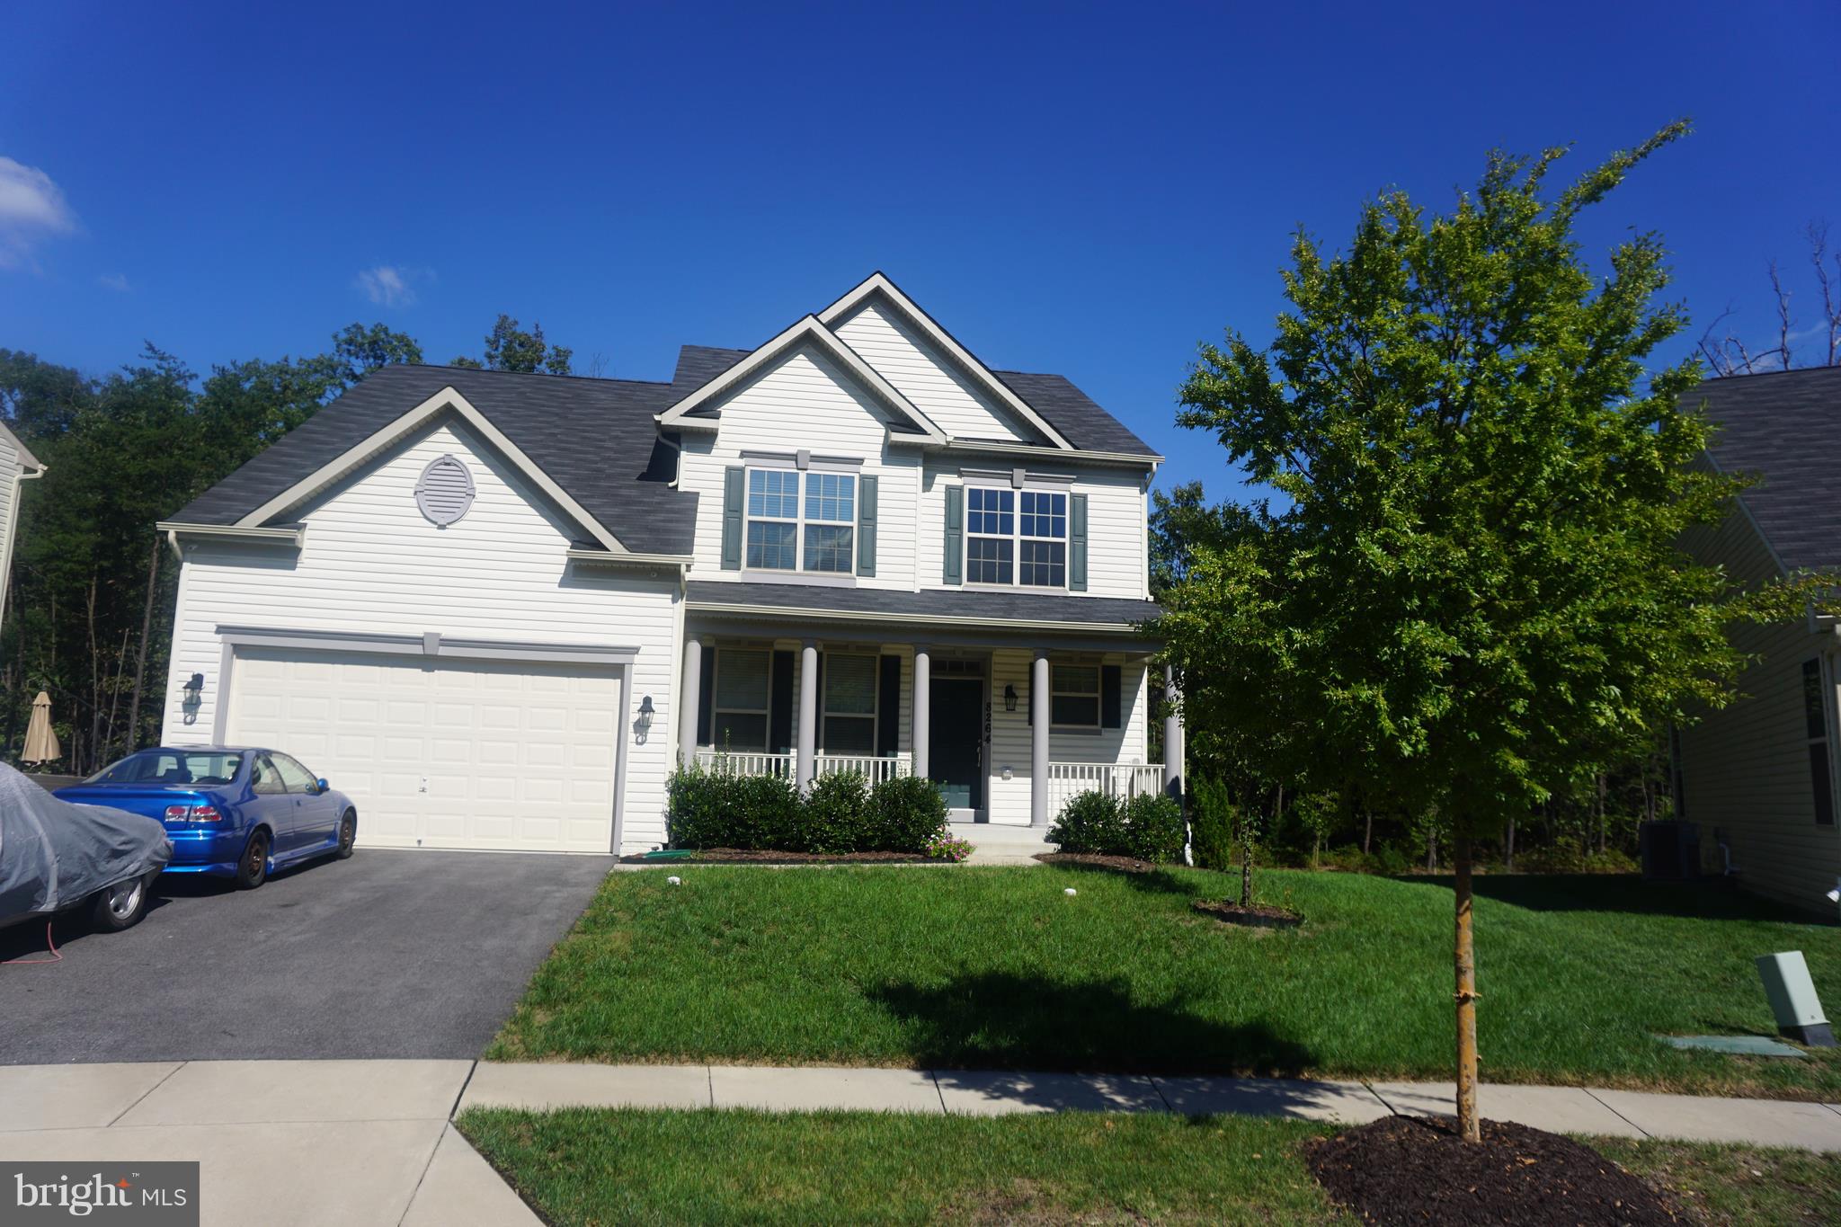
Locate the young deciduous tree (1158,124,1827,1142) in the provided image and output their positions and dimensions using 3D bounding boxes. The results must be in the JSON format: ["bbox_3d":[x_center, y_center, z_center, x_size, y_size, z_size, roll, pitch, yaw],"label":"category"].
[{"bbox_3d":[2.616,0.073,6.025,2.950,4.750,2.950,-2,-10,23],"label":"young deciduous tree"}]

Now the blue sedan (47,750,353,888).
[{"bbox_3d":[-7.408,2.106,13.131,1.700,1.310,4.390,3,-5,-7],"label":"blue sedan"}]

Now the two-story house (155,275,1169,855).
[{"bbox_3d":[-3.728,-0.726,23.387,14.100,10.100,14.200,3,-9,-9],"label":"two-story house"}]

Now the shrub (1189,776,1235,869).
[{"bbox_3d":[4.195,3.026,17.710,0.650,1.350,0.650,3,-9,-9],"label":"shrub"}]

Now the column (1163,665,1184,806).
[{"bbox_3d":[3.737,1.881,17.915,0.210,2.480,0.210,3,-9,-9],"label":"column"}]

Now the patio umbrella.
[{"bbox_3d":[-15.830,2.595,21.891,0.720,2.400,0.720,3,-9,-9],"label":"patio umbrella"}]

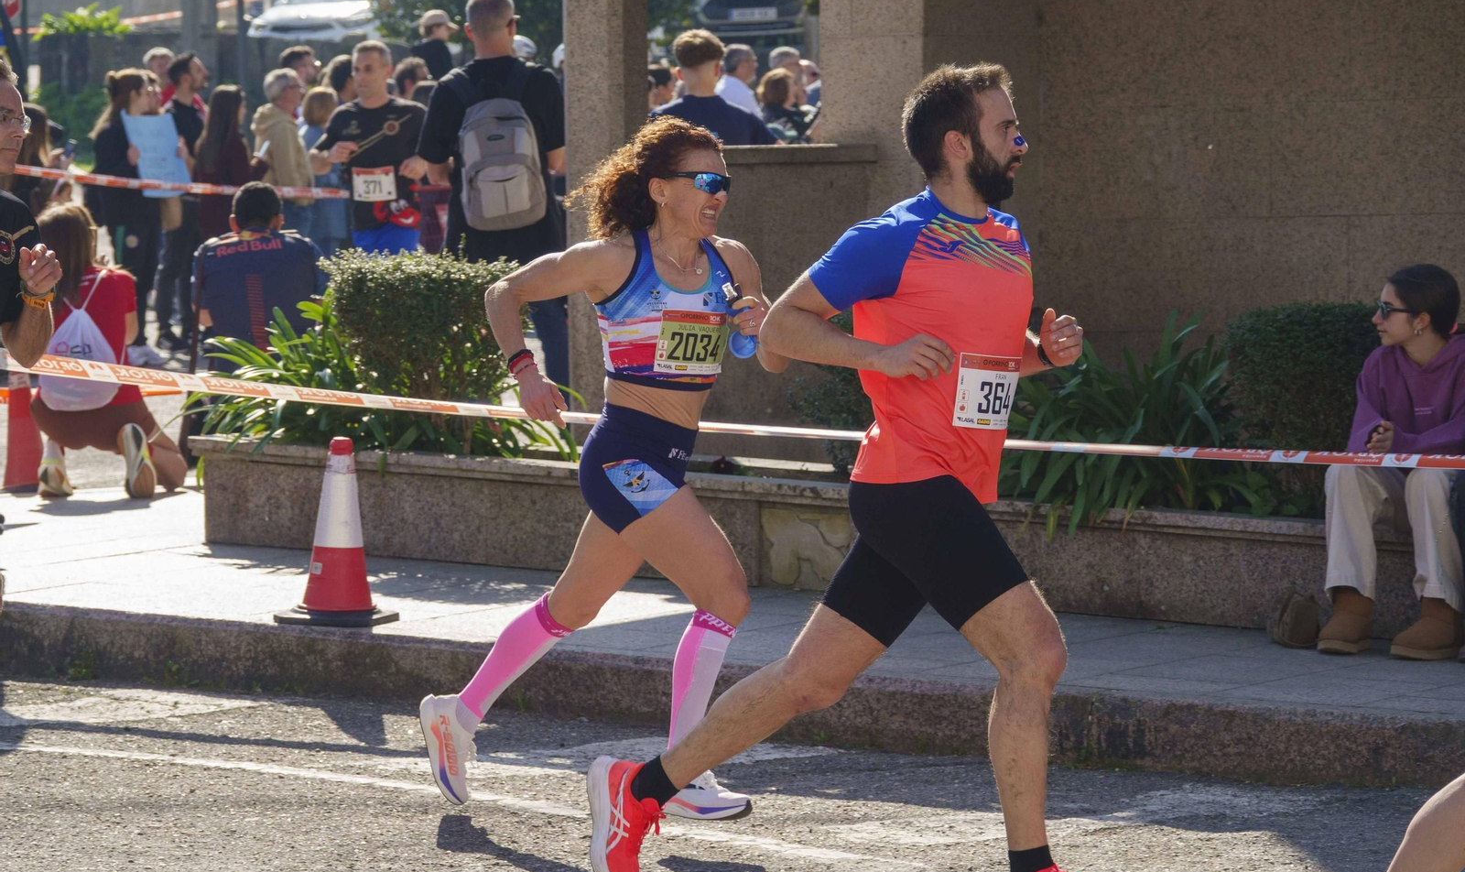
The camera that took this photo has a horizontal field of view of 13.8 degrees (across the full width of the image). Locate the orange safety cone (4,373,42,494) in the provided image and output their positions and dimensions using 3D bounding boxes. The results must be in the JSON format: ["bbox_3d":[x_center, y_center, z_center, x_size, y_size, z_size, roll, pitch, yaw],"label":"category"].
[{"bbox_3d":[-2.829,-0.023,24.200,0.285,0.505,0.285,-4,4,15],"label":"orange safety cone"}]

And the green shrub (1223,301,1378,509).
[{"bbox_3d":[1.616,-0.082,16.700,0.550,0.590,0.520,2,5,43],"label":"green shrub"}]

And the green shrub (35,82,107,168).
[{"bbox_3d":[-7.185,-3.388,66.000,1.000,0.980,0.900,-1,4,0],"label":"green shrub"}]

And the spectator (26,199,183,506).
[{"bbox_3d":[-2.264,-0.324,22.100,0.570,1.050,0.750,0,3,10],"label":"spectator"}]

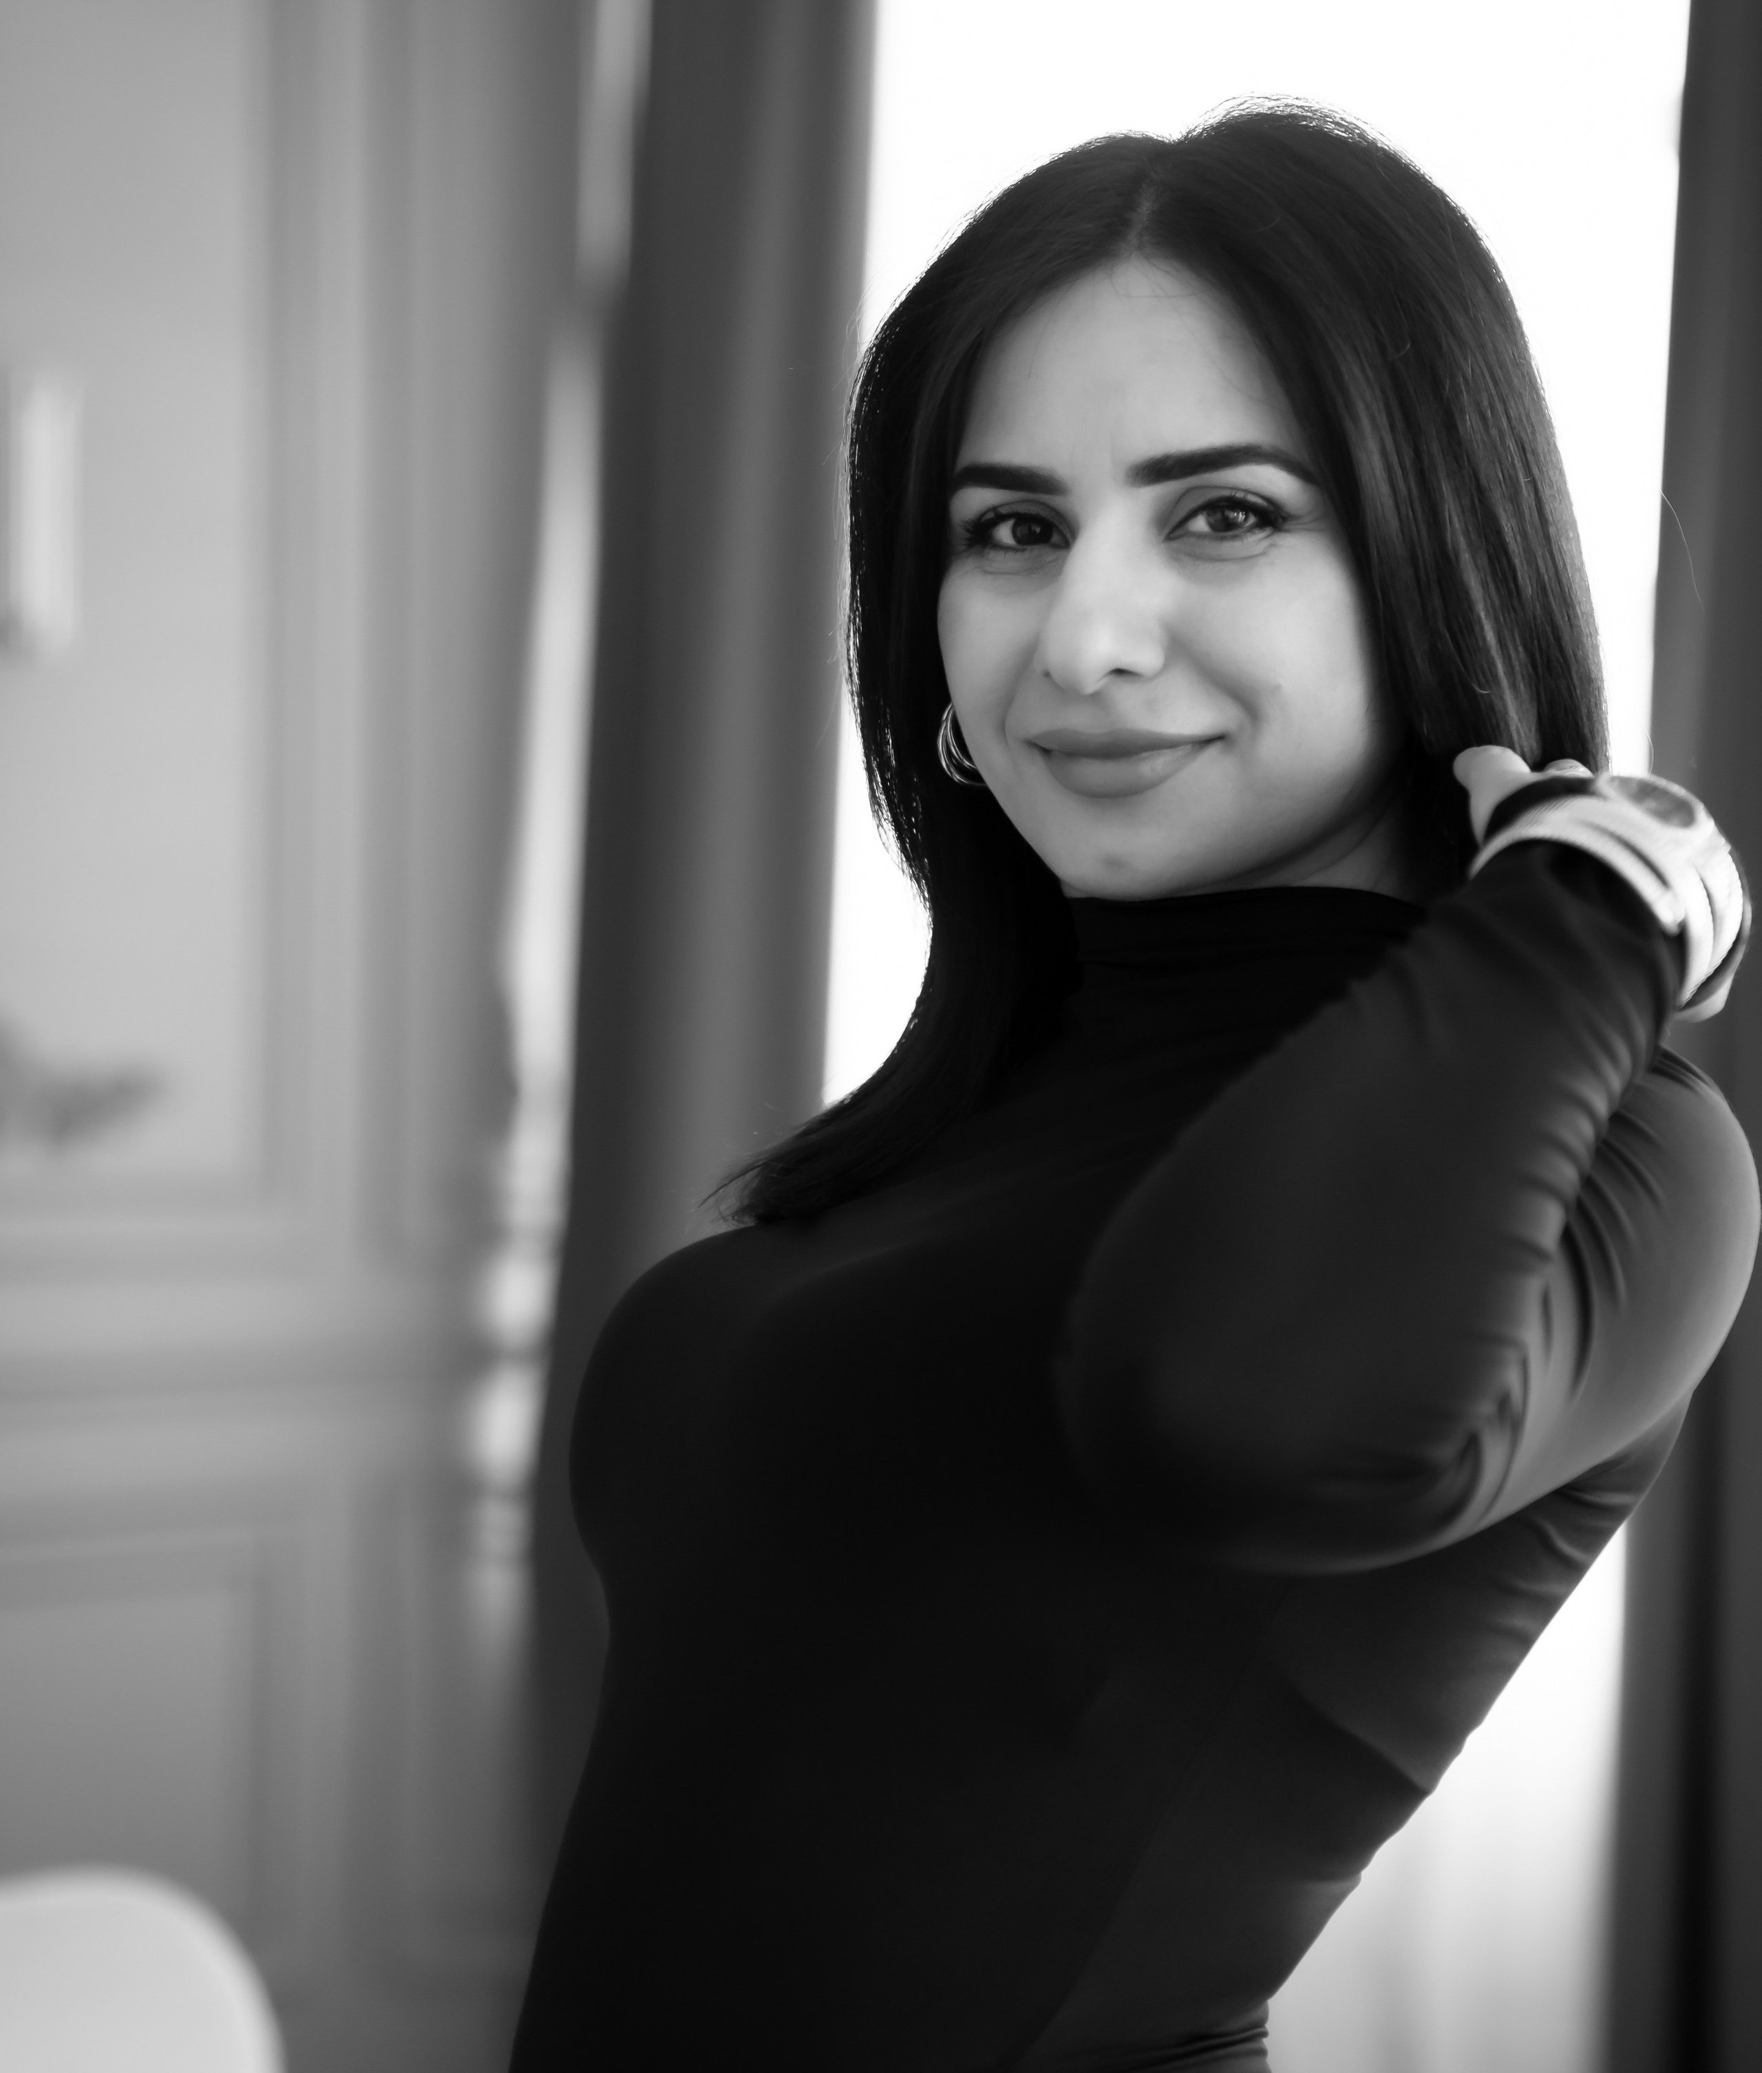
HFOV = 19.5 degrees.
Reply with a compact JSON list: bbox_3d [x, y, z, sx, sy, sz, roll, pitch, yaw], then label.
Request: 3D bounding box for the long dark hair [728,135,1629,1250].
[{"bbox_3d":[0.095,-0.113,1.550,0.245,0.335,0.220,3,2,19],"label":"long dark hair"}]

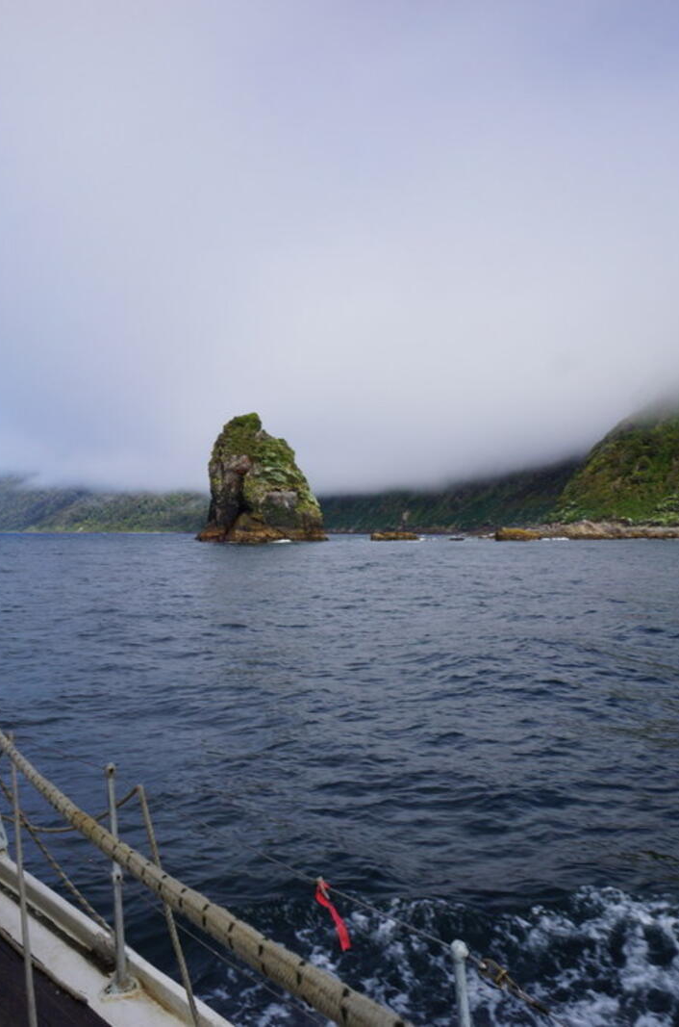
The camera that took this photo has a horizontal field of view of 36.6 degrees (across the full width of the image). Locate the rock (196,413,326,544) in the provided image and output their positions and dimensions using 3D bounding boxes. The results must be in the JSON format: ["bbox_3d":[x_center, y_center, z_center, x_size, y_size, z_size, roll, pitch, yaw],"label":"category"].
[{"bbox_3d":[-20.342,-9.155,265.000,33.000,33.000,27.000,0,-1,0],"label":"rock"}]

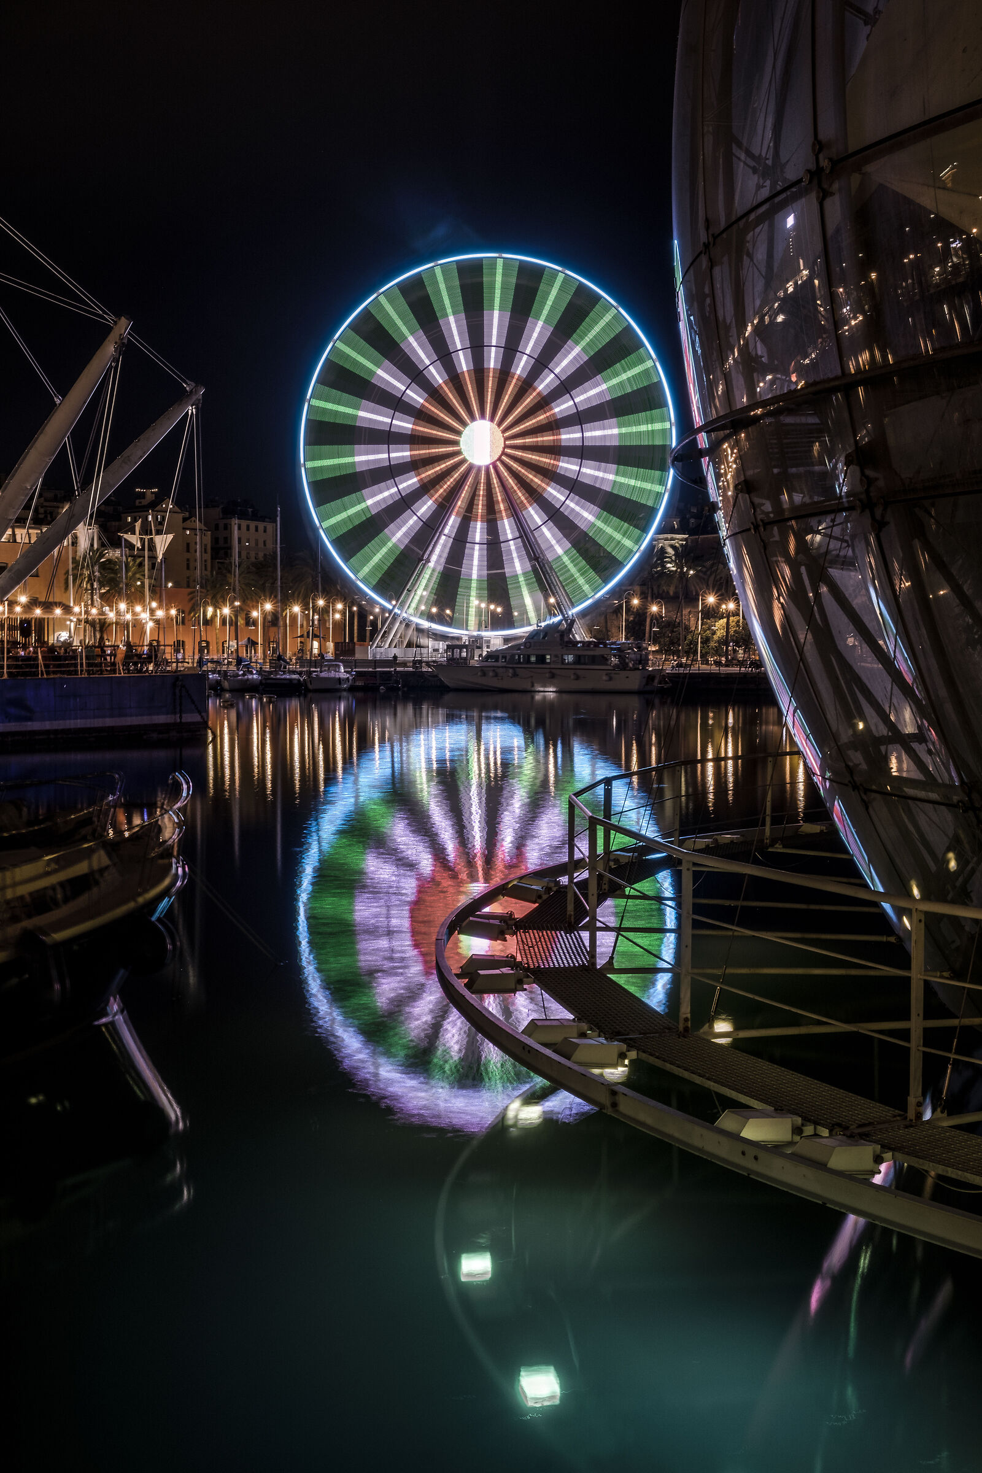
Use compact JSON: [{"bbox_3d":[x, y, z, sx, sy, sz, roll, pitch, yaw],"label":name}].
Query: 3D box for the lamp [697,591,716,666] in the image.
[{"bbox_3d":[24.320,-12.160,208.000,1.900,8.600,0.600,0,2,0],"label":"lamp"}]

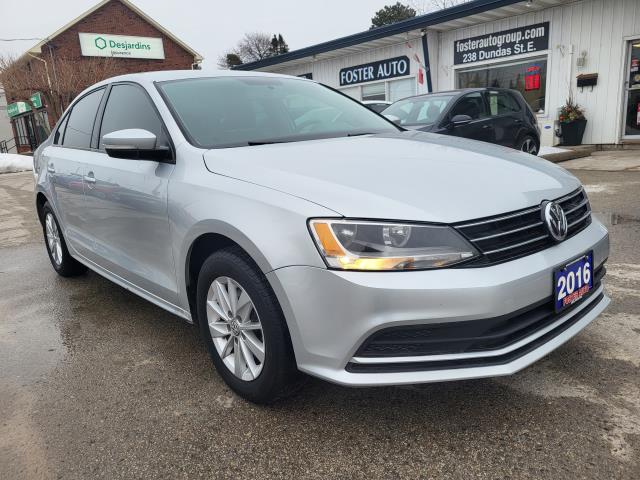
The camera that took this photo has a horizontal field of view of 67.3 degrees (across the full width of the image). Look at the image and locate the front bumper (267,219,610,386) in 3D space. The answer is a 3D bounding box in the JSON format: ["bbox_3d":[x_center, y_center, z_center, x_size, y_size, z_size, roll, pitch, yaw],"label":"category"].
[{"bbox_3d":[0.690,0.161,2.008,1.770,0.440,0.670,-14,17,-40],"label":"front bumper"}]

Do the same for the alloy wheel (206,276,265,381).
[{"bbox_3d":[-0.283,0.339,1.965,0.170,0.440,0.440,-14,17,-40],"label":"alloy wheel"}]

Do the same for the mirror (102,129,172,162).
[{"bbox_3d":[-0.830,-0.418,2.167,0.245,0.165,0.190,-14,17,-40],"label":"mirror"}]

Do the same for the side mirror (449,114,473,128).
[{"bbox_3d":[2.085,-1.759,7.136,0.190,0.160,0.240,-13,16,-33],"label":"side mirror"}]

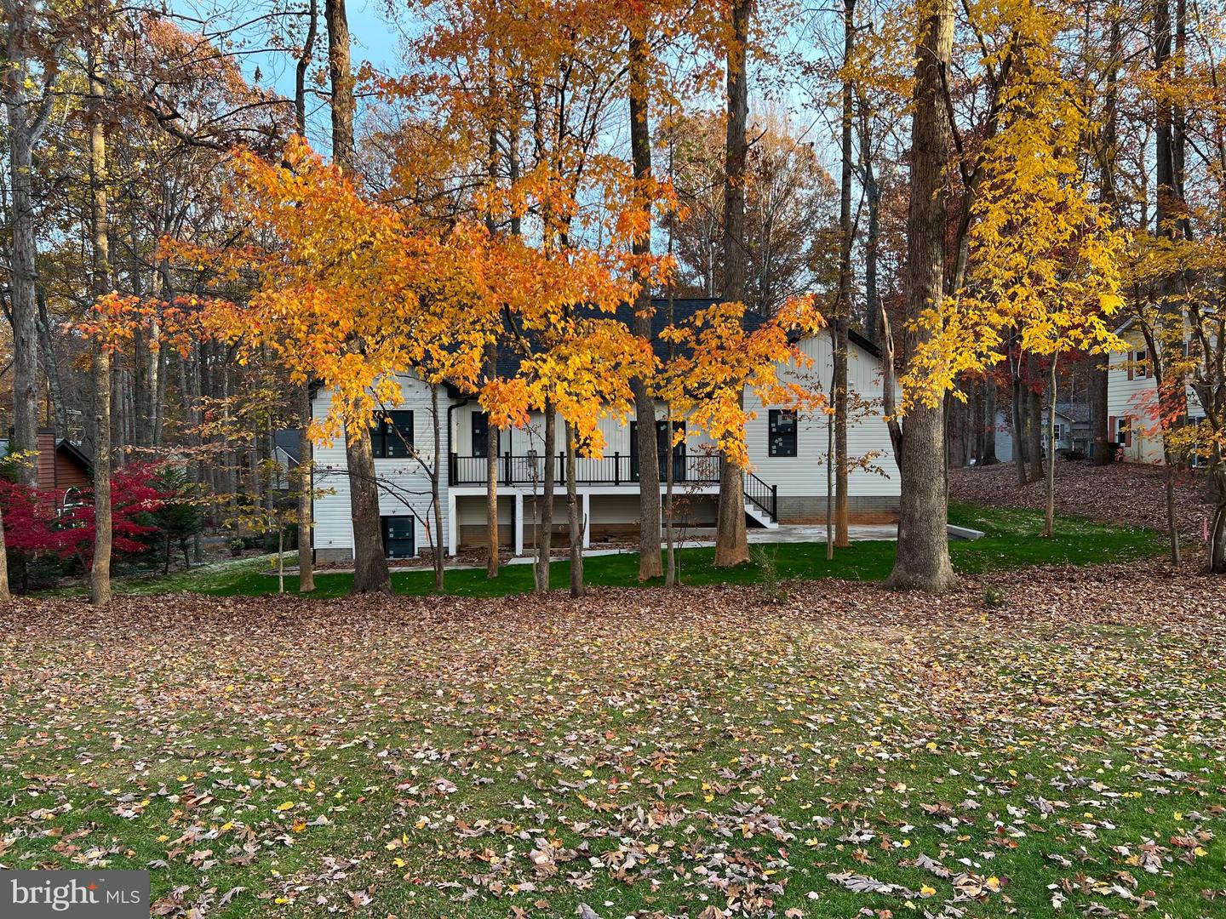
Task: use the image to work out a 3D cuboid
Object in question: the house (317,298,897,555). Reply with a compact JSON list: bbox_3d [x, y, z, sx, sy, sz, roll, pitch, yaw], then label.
[{"bbox_3d":[0.050,-1.440,34.500,19.400,9.150,12.300,0,1,-2],"label":"house"}]

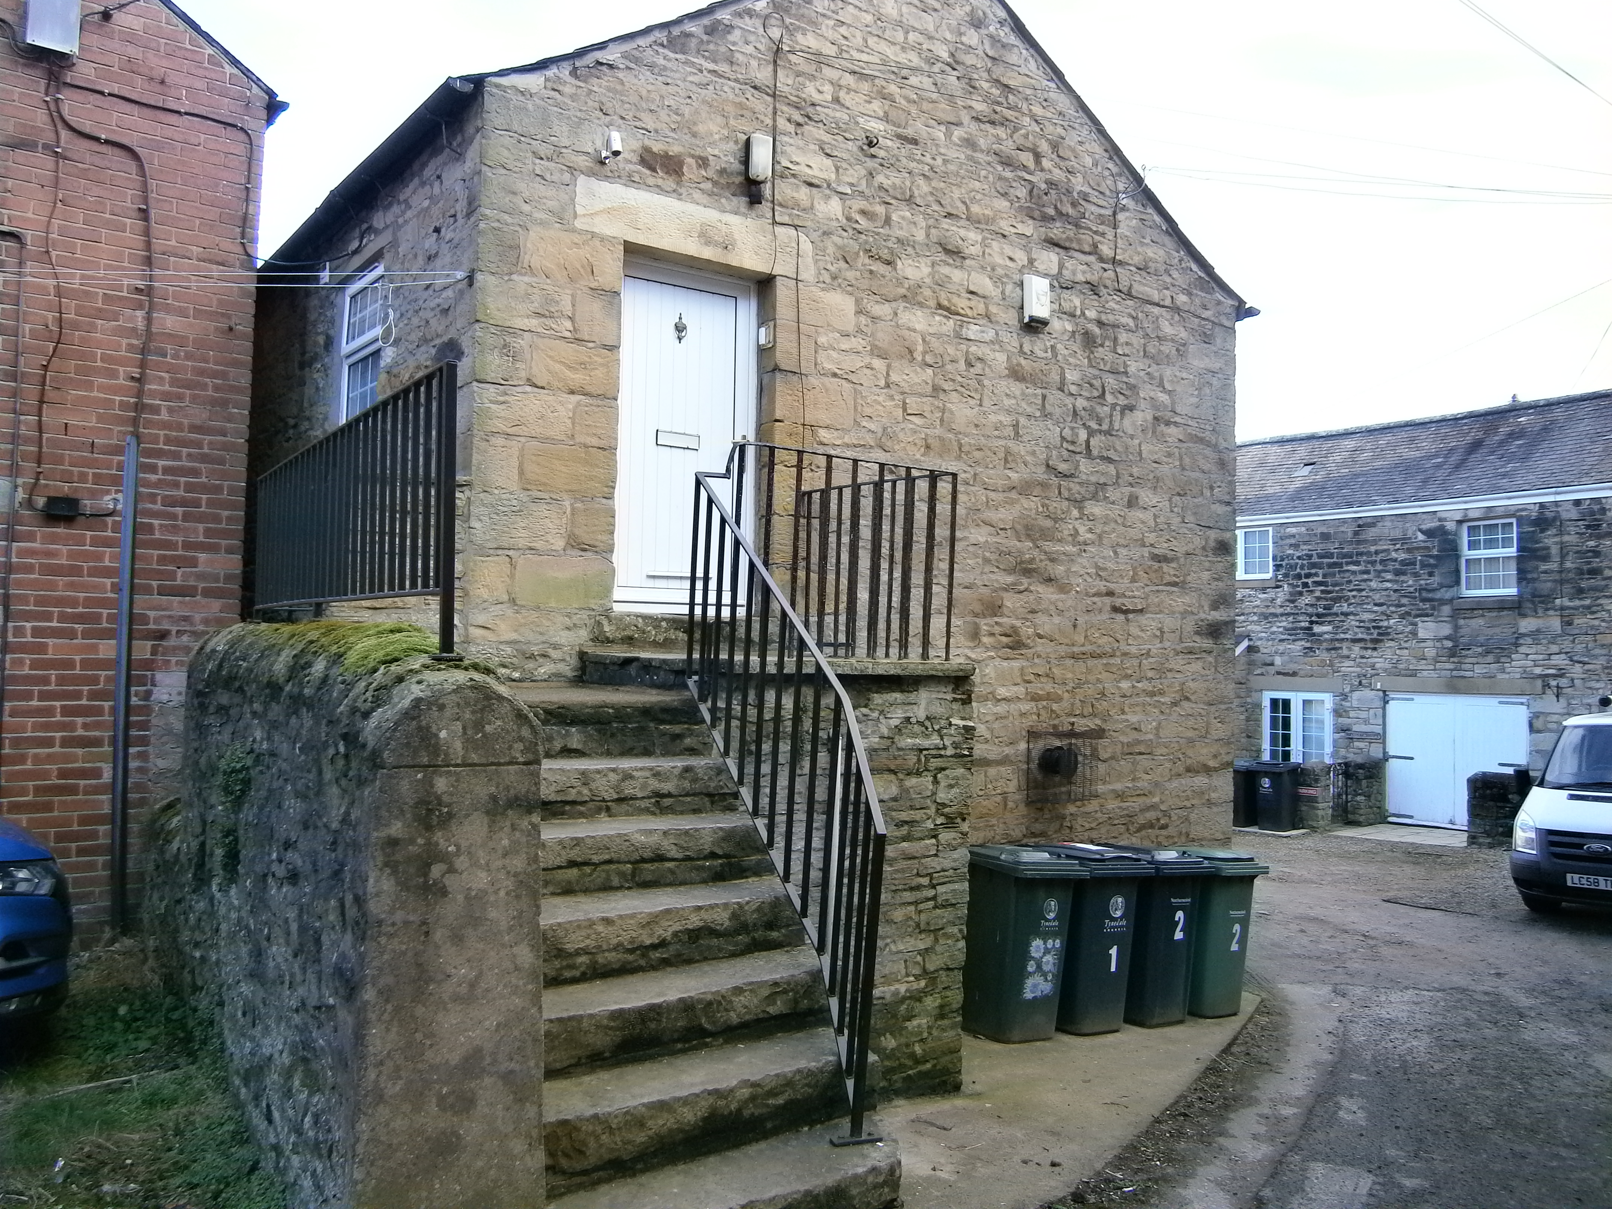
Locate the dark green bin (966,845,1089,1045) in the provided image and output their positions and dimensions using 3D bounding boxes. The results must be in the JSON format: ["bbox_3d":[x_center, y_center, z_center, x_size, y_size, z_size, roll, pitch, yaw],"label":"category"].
[{"bbox_3d":[1.180,1.982,7.220,0.580,1.060,0.730,9,-5,-34],"label":"dark green bin"}]

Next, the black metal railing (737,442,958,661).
[{"bbox_3d":[-0.172,-0.197,6.328,1.311,0.960,1.380,2,-3,-36],"label":"black metal railing"}]

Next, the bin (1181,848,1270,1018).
[{"bbox_3d":[2.653,2.207,8.297,0.580,1.060,0.730,9,-5,-39],"label":"bin"}]

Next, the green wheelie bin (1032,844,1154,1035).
[{"bbox_3d":[1.652,2.053,7.543,0.580,1.060,0.730,9,-5,-36],"label":"green wheelie bin"}]

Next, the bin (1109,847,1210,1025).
[{"bbox_3d":[2.157,2.130,7.911,0.580,1.060,0.730,9,-5,-36],"label":"bin"}]

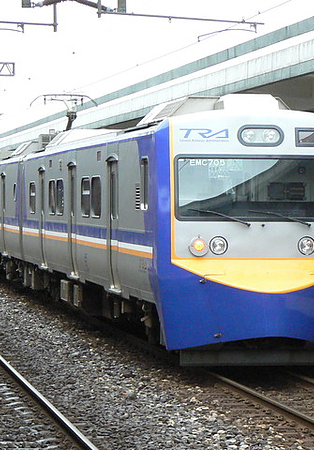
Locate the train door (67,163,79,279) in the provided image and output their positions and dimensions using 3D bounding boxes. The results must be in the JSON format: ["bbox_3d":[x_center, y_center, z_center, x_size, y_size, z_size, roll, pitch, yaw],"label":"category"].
[{"bbox_3d":[-1.568,-0.084,36.746,0.100,2.070,1.420,0,1,-9],"label":"train door"}]

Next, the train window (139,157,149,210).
[{"bbox_3d":[-0.179,-0.591,28.116,0.060,0.754,0.735,0,1,-9],"label":"train window"}]

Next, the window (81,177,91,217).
[{"bbox_3d":[-1.250,-0.498,34.675,0.060,0.717,1.250,0,1,-9],"label":"window"}]

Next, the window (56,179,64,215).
[{"bbox_3d":[-1.905,-0.556,38.687,0.060,0.708,1.250,0,1,-9],"label":"window"}]

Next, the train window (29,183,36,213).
[{"bbox_3d":[-2.741,-0.590,43.674,0.070,0.690,1.150,0,1,-9],"label":"train window"}]

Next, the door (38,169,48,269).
[{"bbox_3d":[-2.438,-0.149,42.001,0.100,2.050,1.250,0,1,-9],"label":"door"}]

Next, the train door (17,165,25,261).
[{"bbox_3d":[-3.201,-0.295,46.675,0.100,2.100,1.150,0,1,-9],"label":"train door"}]

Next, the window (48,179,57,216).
[{"bbox_3d":[-2.103,-0.553,39.768,0.070,0.700,1.170,0,1,-9],"label":"window"}]

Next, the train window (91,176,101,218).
[{"bbox_3d":[-1.023,-0.469,33.286,0.060,0.706,1.250,0,1,-9],"label":"train window"}]

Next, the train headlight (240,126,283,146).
[{"bbox_3d":[1.427,-1.209,26.989,0.620,0.285,0.120,0,1,-9],"label":"train headlight"}]

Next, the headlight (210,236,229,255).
[{"bbox_3d":[0.829,0.280,26.690,0.245,0.245,0.100,0,-5,-9],"label":"headlight"}]

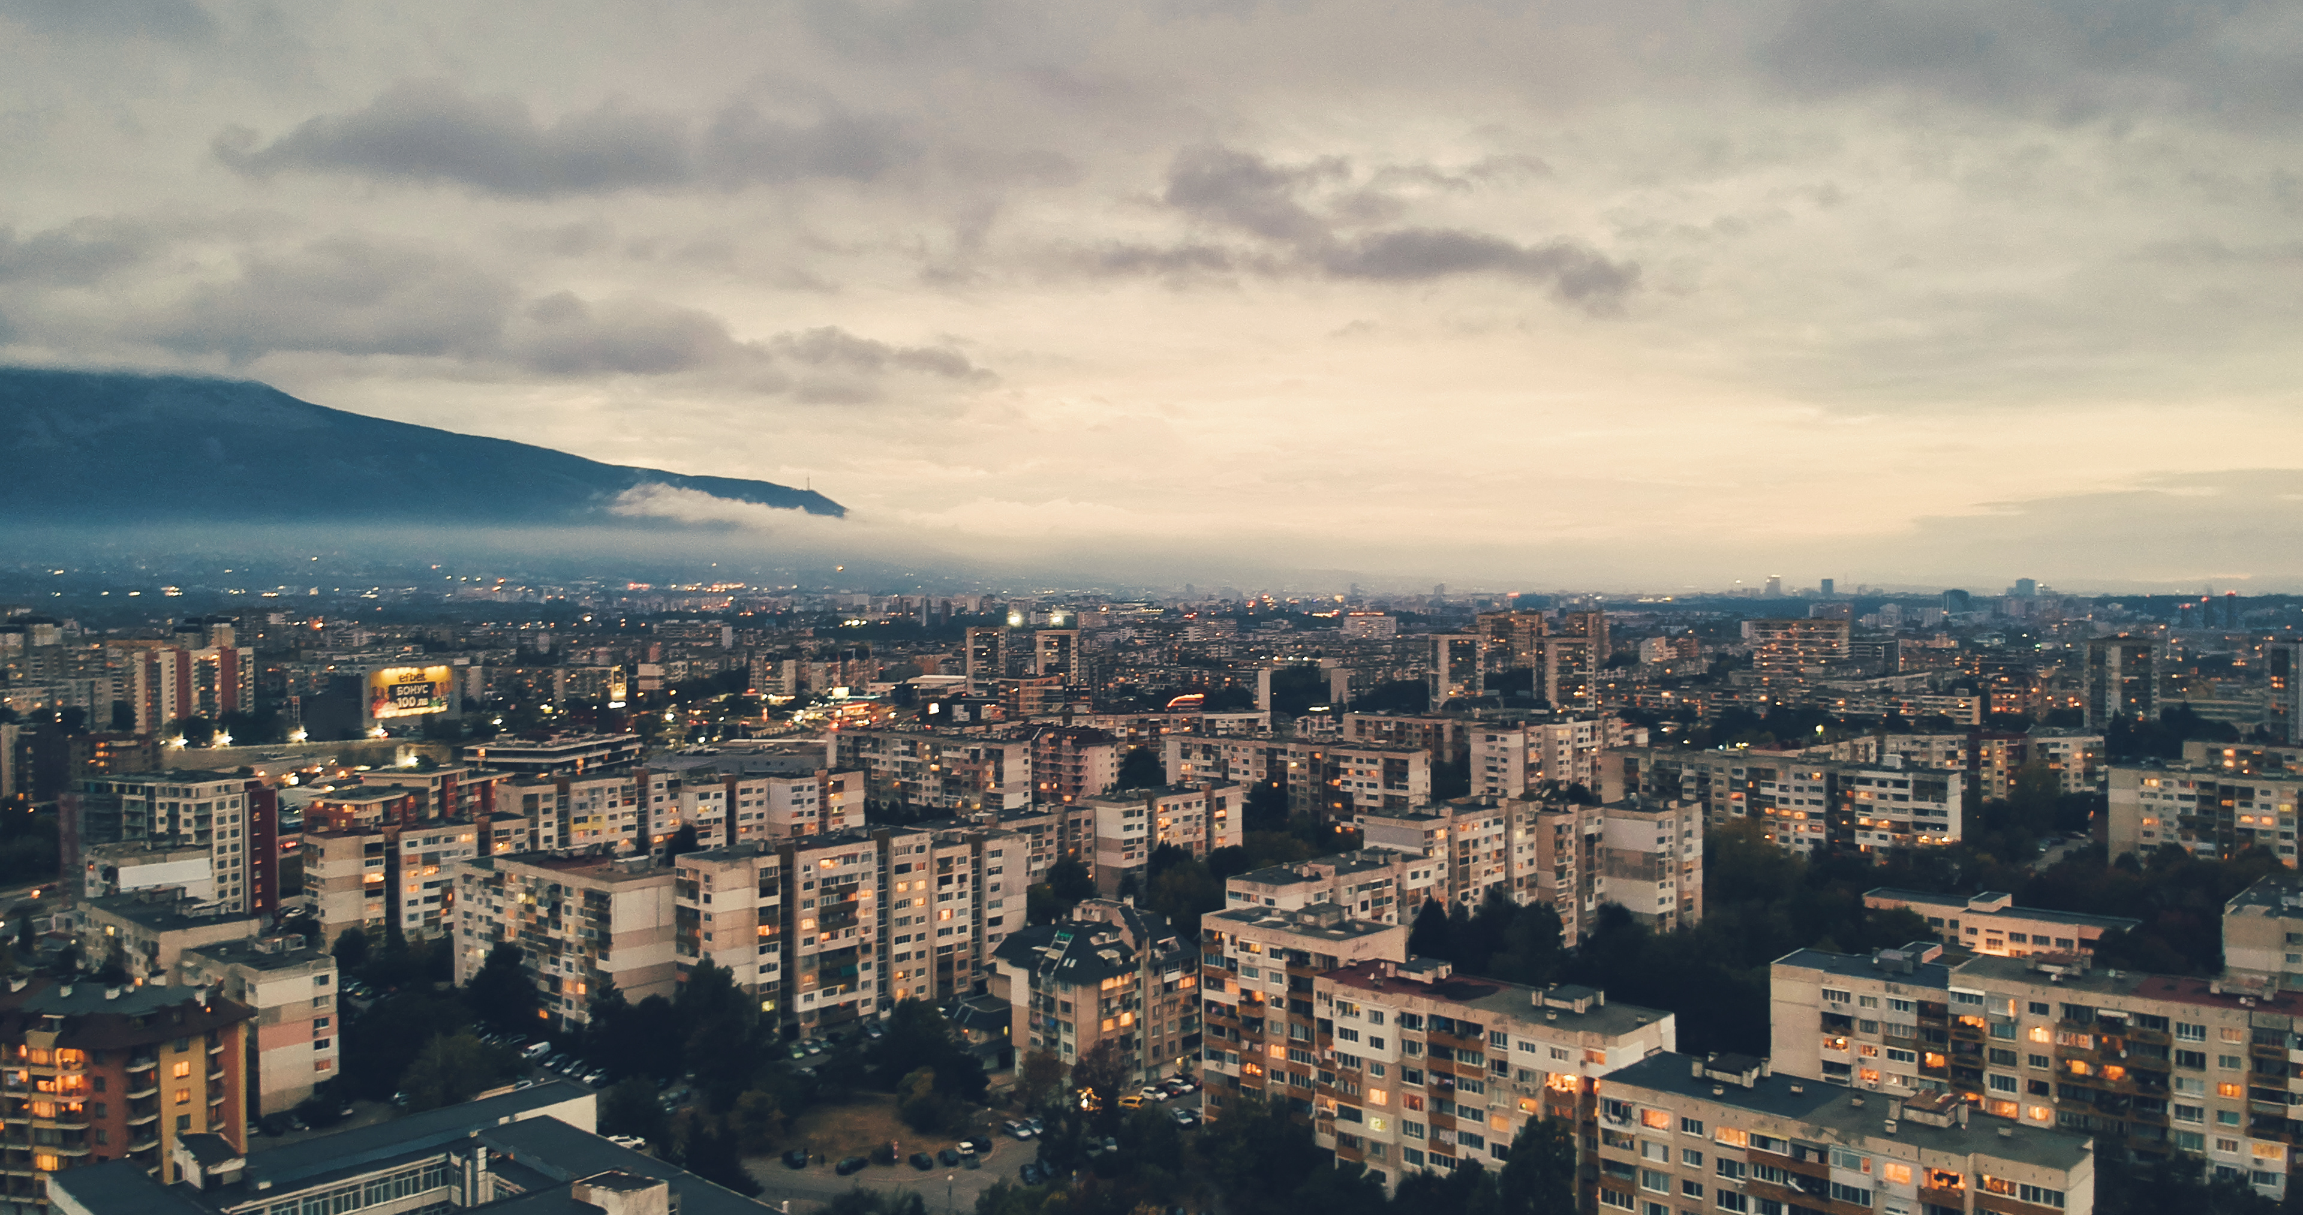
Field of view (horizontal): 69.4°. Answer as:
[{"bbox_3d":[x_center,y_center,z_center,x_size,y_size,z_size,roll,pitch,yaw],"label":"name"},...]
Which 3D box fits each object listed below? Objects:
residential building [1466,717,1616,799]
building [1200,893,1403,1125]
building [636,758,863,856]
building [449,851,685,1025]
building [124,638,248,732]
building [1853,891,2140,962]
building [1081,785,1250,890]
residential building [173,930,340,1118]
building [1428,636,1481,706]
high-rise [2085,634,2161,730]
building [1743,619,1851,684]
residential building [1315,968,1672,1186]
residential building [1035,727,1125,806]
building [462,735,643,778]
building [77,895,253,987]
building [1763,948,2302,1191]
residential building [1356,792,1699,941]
[{"bbox_3d":[112.390,43.620,475.160,46.000,24.000,18.000,-1,2,-38],"label":"residential building"},{"bbox_3d":[17.995,50.101,201.839,12.000,25.800,22.800,-1,1,-43],"label":"building"},{"bbox_3d":[-88.870,48.070,371.240,47.000,25.500,15.000,-1,1,-27],"label":"building"},{"bbox_3d":[-91.200,50.870,258.760,38.400,24.100,12.500,1,2,33],"label":"building"},{"bbox_3d":[-459.900,39.430,799.640,16.000,39.200,51.000,1,1,39],"label":"building"},{"bbox_3d":[158.632,59.364,312.311,45.810,9.000,12.000,1,1,44],"label":"building"},{"bbox_3d":[2.900,49.410,350.960,34.000,23.700,12.500,-1,2,-41],"label":"building"},{"bbox_3d":[-120.047,55.680,224.162,24.000,19.200,9.900,1,1,37],"label":"residential building"},{"bbox_3d":[151.304,33.644,822.633,22.800,41.500,17.300,0,1,-7],"label":"building"},{"bbox_3d":[429.319,34.554,736.645,22.800,41.500,17.300,0,1,-7],"label":"high-rise"},{"bbox_3d":[438.939,28.092,1133.817,69.000,41.500,14.000,0,1,-2],"label":"building"},{"bbox_3d":[36.130,52.600,178.720,36.800,22.600,12.200,1,1,41],"label":"residential building"},{"bbox_3d":[-23.439,47.860,489.241,24.500,25.500,13.800,1,1,43],"label":"residential building"},{"bbox_3d":[-173.980,47.600,486.740,29.600,20.500,45.500,0,1,14],"label":"building"},{"bbox_3d":[-144.190,53.110,242.310,32.500,19.000,12.500,1,2,40],"label":"building"},{"bbox_3d":[100.200,50.860,185.450,58.000,22.200,12.500,1,2,37],"label":"building"},{"bbox_3d":[71.100,47.910,302.710,70.000,25.700,17.000,-1,2,-28],"label":"residential building"}]

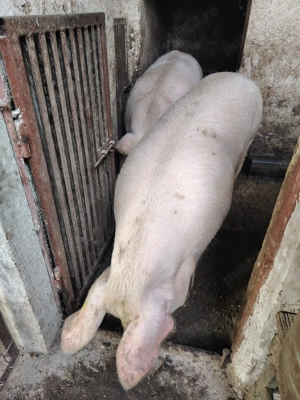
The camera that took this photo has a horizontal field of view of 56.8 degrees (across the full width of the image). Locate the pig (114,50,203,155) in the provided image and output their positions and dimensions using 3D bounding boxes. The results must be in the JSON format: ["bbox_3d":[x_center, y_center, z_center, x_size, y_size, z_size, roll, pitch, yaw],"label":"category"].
[{"bbox_3d":[0.090,-0.525,2.259,0.460,0.820,1.300,9,38,11],"label":"pig"}]

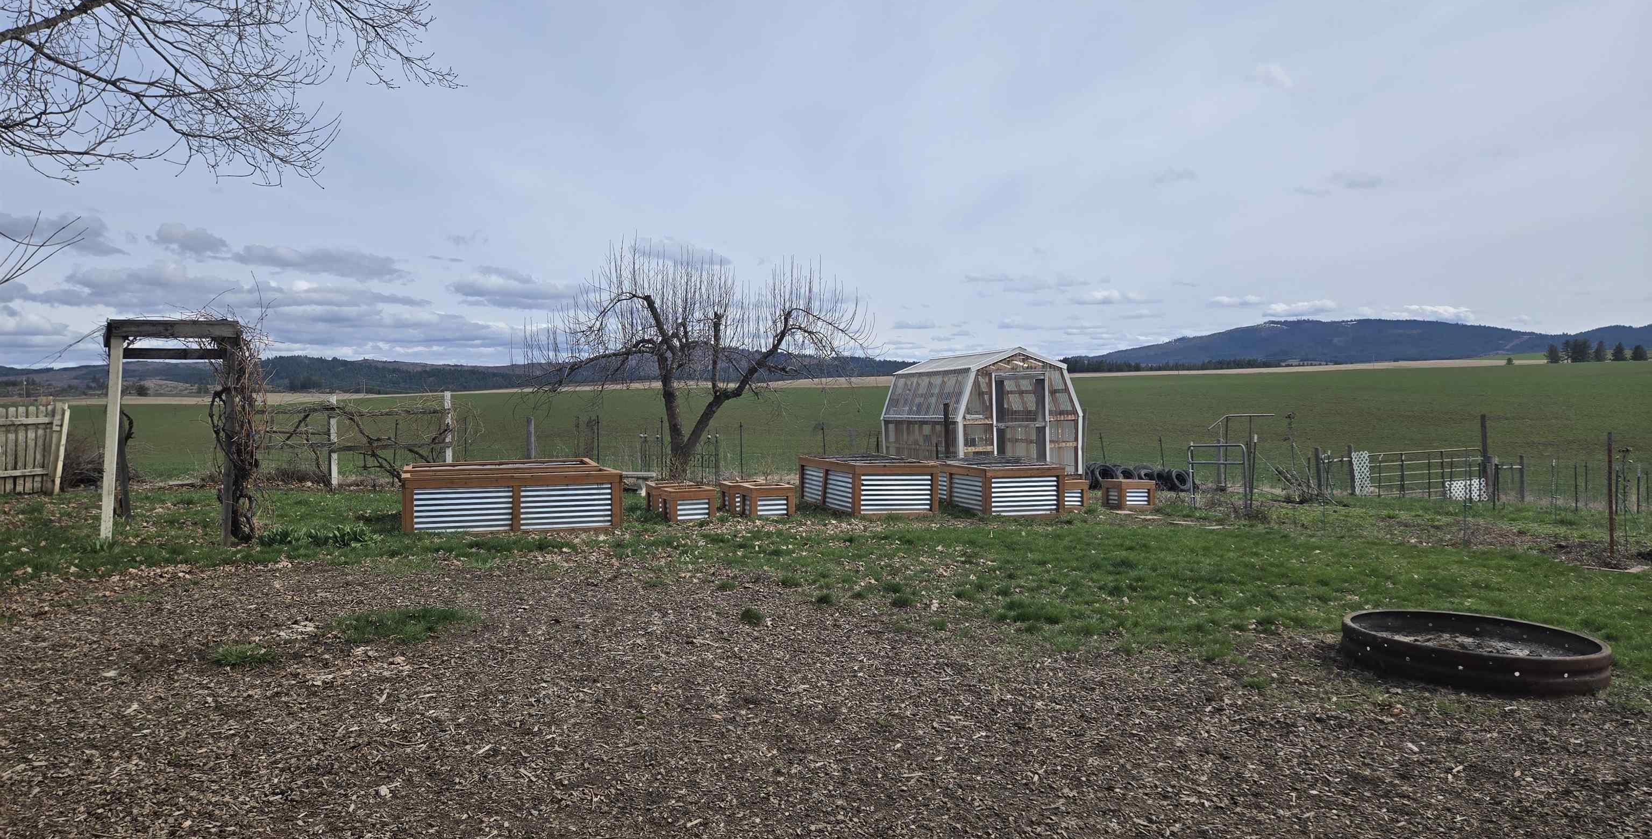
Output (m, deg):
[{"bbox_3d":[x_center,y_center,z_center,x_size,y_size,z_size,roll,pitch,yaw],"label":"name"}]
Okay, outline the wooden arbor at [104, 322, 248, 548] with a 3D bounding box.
[{"bbox_3d":[-7.750,0.120,13.090,1.250,2.430,1.750,-1,1,-30],"label":"wooden arbor"}]

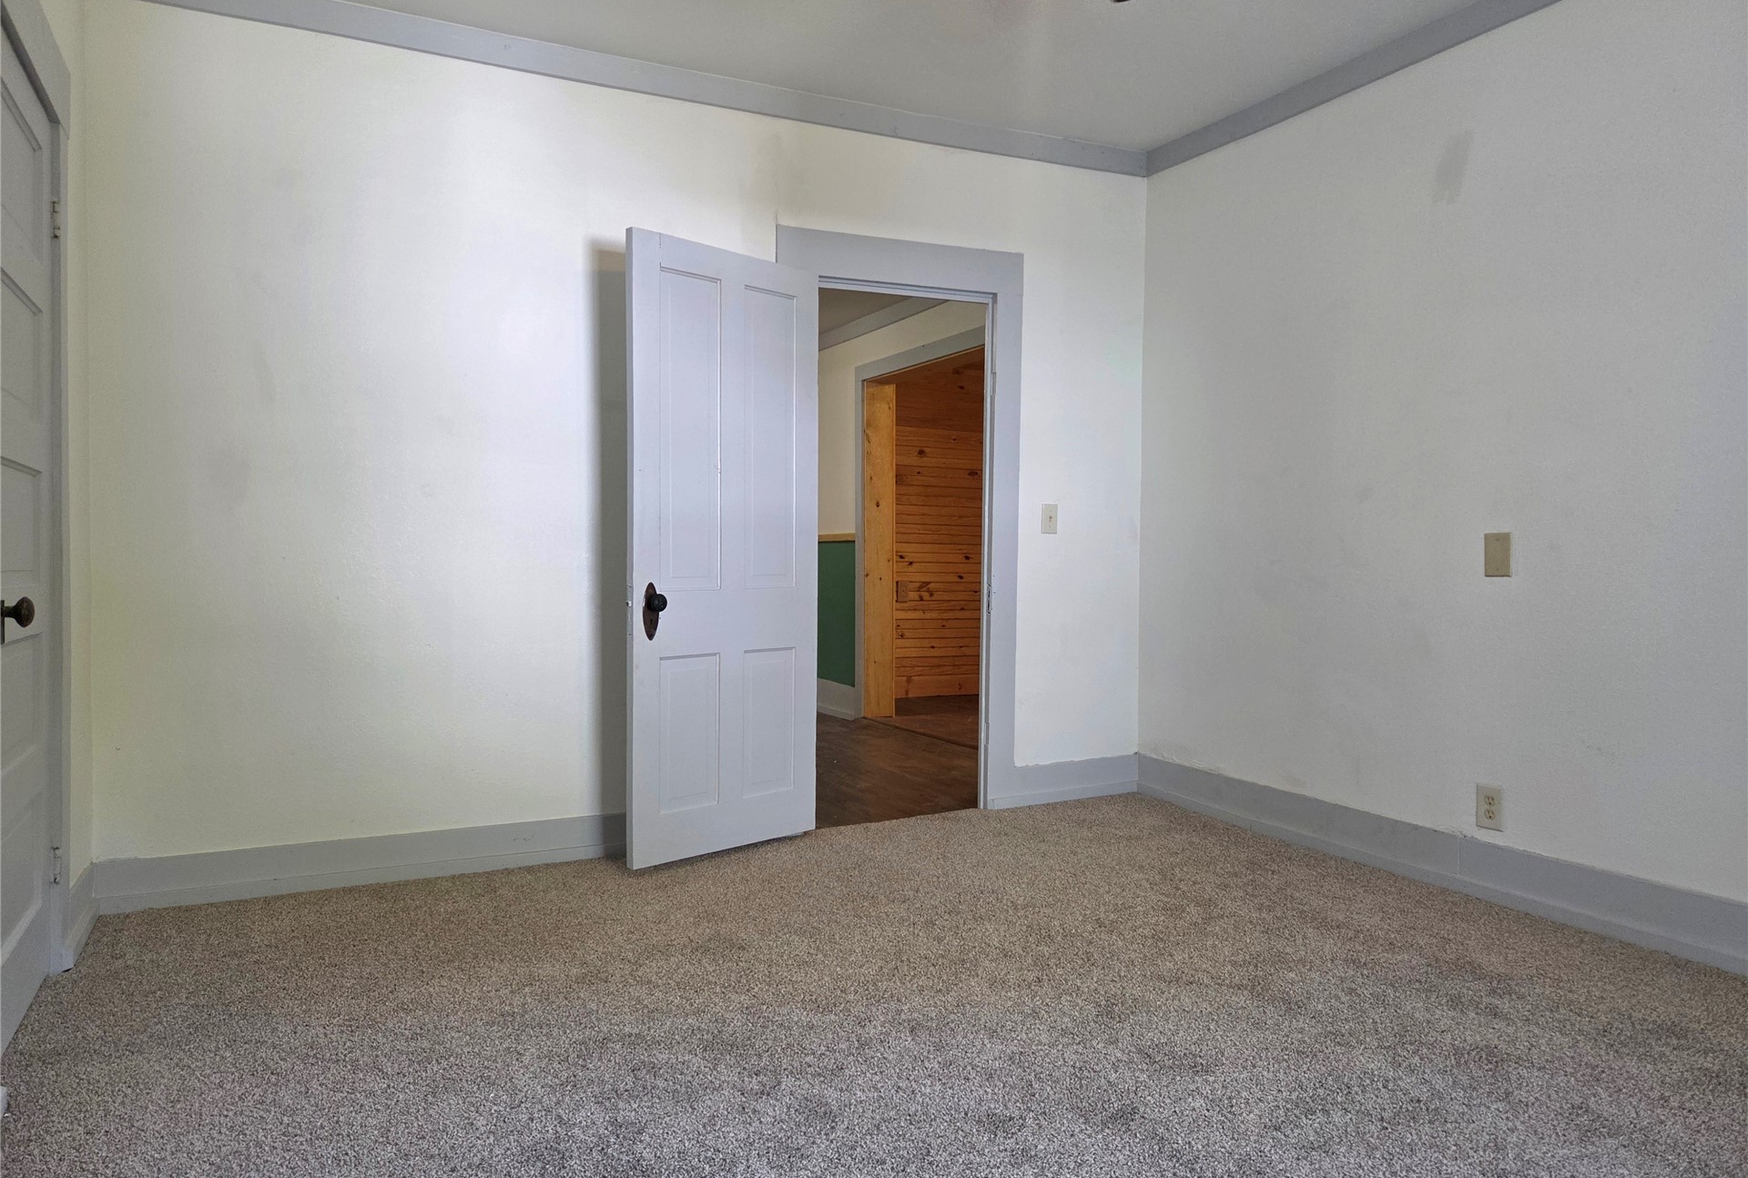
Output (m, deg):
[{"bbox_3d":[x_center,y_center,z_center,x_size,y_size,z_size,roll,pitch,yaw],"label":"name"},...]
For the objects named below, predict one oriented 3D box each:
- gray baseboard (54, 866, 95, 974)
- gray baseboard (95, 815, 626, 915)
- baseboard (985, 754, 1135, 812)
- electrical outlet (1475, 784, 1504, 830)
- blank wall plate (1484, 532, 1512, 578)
[{"bbox_3d":[-1.983,0.806,2.897,0.026,0.162,0.410,-1,2,-26],"label":"gray baseboard"},{"bbox_3d":[-1.216,0.783,3.523,1.900,0.152,0.025,-1,2,-26],"label":"gray baseboard"},{"bbox_3d":[0.745,0.747,4.493,0.700,0.155,0.025,-1,2,-26],"label":"baseboard"},{"bbox_3d":[1.735,0.619,3.273,0.009,0.115,0.071,-1,2,-26],"label":"electrical outlet"},{"bbox_3d":[1.740,-0.095,3.241,0.008,0.115,0.071,-1,2,-26],"label":"blank wall plate"}]

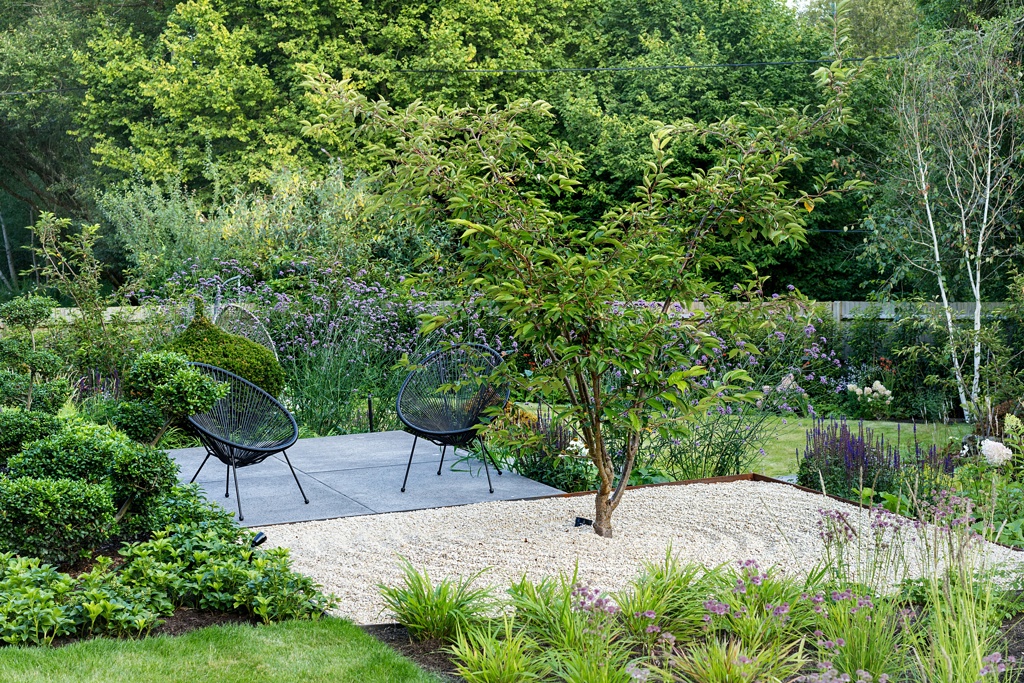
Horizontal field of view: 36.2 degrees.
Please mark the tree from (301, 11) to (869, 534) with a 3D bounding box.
[{"bbox_3d":[0.415,-0.335,8.358,2.950,2.770,2.500,-1,6,0],"label":"tree"}]

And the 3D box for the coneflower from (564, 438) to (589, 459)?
[{"bbox_3d":[0.407,0.675,9.865,0.150,0.125,0.130,-1,6,0],"label":"coneflower"}]

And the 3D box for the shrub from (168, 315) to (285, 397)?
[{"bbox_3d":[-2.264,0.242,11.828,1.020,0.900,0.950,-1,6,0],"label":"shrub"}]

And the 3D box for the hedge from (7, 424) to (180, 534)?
[{"bbox_3d":[-2.182,0.714,8.157,0.900,0.620,0.800,-1,6,0],"label":"hedge"}]

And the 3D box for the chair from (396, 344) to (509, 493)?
[{"bbox_3d":[-0.347,0.474,9.988,0.720,0.860,0.760,0,6,12],"label":"chair"}]

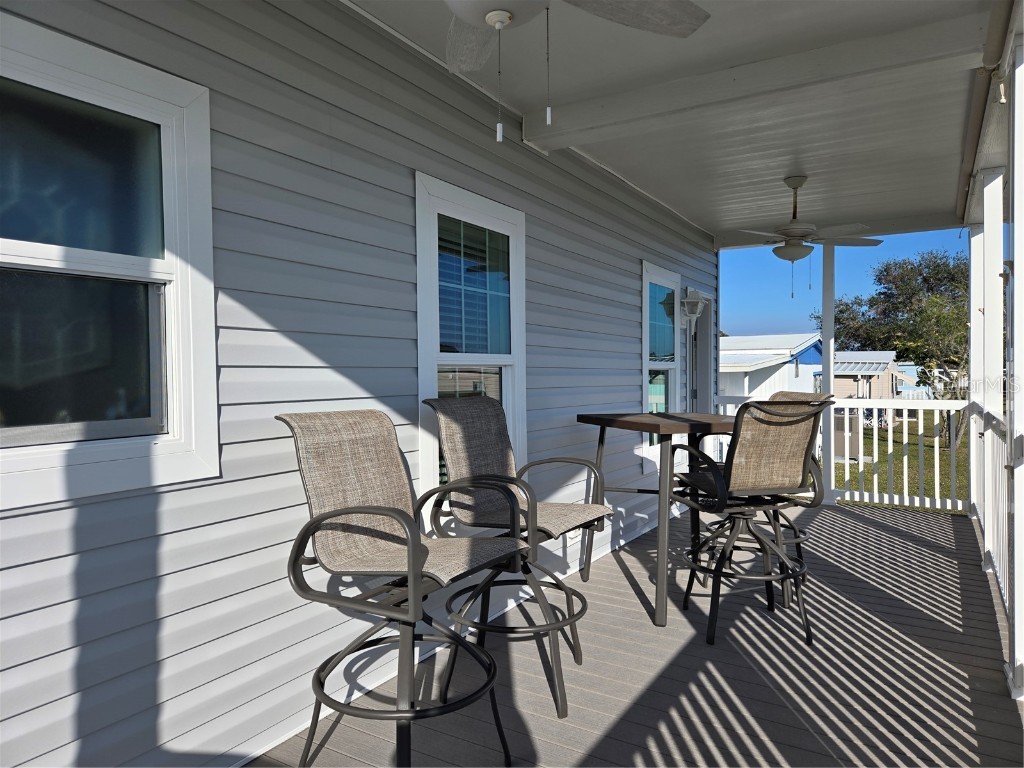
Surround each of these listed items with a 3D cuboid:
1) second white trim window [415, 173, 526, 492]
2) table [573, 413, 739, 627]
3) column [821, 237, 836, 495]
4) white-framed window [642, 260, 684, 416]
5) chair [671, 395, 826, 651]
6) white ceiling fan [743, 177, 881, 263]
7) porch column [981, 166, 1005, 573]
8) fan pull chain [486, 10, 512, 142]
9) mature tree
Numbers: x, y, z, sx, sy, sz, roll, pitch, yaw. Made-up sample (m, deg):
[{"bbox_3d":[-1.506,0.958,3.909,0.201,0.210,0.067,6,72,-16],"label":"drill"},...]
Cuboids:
[{"bbox_3d":[-0.185,-0.099,3.577,0.090,1.781,0.996,0,1,31],"label":"second white trim window"},{"bbox_3d":[0.997,0.743,4.145,0.890,1.078,0.950,-1,1,-19],"label":"table"},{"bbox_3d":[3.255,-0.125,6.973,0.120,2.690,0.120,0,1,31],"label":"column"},{"bbox_3d":[1.347,-0.149,6.092,0.090,1.781,1.020,0,1,31],"label":"white-framed window"},{"bbox_3d":[1.232,0.685,3.582,0.610,1.205,0.660,-1,1,-16],"label":"chair"},{"bbox_3d":[2.092,-1.206,4.991,1.300,0.630,1.300,0,1,31],"label":"white ceiling fan"},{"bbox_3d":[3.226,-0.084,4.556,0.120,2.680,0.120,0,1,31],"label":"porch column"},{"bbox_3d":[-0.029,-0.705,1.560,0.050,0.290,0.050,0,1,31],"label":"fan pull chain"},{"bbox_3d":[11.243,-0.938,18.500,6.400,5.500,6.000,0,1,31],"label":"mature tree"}]

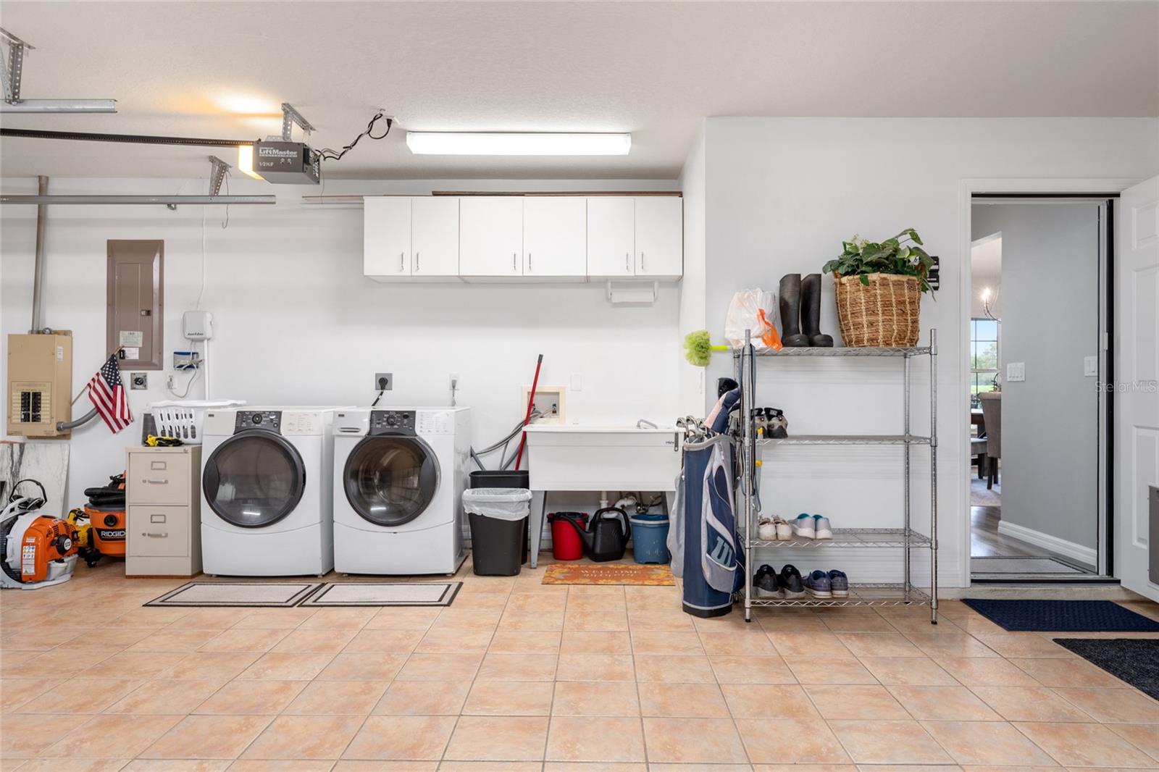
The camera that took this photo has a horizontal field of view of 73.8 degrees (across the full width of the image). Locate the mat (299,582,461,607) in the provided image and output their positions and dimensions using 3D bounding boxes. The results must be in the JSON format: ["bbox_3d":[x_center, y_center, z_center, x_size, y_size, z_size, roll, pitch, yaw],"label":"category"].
[{"bbox_3d":[-1.035,1.105,4.115,0.763,0.008,0.472,0,0,1],"label":"mat"}]

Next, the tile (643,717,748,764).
[{"bbox_3d":[0.355,1.111,2.417,0.299,0.010,0.299,0,0,1],"label":"tile"}]

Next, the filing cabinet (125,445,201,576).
[{"bbox_3d":[-2.430,0.736,4.786,0.382,0.750,0.650,0,0,0],"label":"filing cabinet"}]

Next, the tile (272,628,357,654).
[{"bbox_3d":[-1.154,1.122,3.383,0.304,0.010,0.304,0,0,1],"label":"tile"}]

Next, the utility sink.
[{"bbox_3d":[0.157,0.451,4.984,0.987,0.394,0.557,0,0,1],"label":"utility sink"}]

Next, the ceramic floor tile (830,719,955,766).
[{"bbox_3d":[0.970,1.122,2.430,0.302,0.010,0.302,0,0,1],"label":"ceramic floor tile"}]

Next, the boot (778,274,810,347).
[{"bbox_3d":[1.043,-0.369,3.794,0.106,0.377,0.290,0,0,-2],"label":"boot"}]

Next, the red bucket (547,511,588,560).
[{"bbox_3d":[-0.073,0.970,5.010,0.255,0.270,0.255,0,0,0],"label":"red bucket"}]

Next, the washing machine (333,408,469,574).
[{"bbox_3d":[-1.075,0.631,4.786,0.690,0.960,0.760,0,0,0],"label":"washing machine"}]

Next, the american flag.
[{"bbox_3d":[-3.095,0.051,5.098,0.296,0.520,0.100,0,0,-6],"label":"american flag"}]

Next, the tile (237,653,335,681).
[{"bbox_3d":[-1.159,1.121,3.077,0.304,0.010,0.304,0,0,1],"label":"tile"}]

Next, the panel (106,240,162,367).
[{"bbox_3d":[-2.985,-0.547,5.214,0.381,0.874,0.060,0,0,1],"label":"panel"}]

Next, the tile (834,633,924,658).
[{"bbox_3d":[1.298,1.124,3.340,0.302,0.010,0.302,0,0,1],"label":"tile"}]

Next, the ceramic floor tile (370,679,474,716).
[{"bbox_3d":[-0.553,1.121,2.760,0.304,0.010,0.304,0,0,1],"label":"ceramic floor tile"}]

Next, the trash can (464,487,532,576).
[{"bbox_3d":[-0.480,0.865,4.600,0.380,0.480,0.280,0,0,1],"label":"trash can"}]

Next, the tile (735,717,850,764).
[{"bbox_3d":[0.664,1.122,2.437,0.302,0.010,0.302,0,0,1],"label":"tile"}]

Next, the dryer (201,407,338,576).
[{"bbox_3d":[-1.812,0.623,4.725,0.695,0.963,0.750,0,0,1],"label":"dryer"}]

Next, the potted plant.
[{"bbox_3d":[1.473,-0.474,3.814,0.522,0.587,0.410,0,0,0],"label":"potted plant"}]

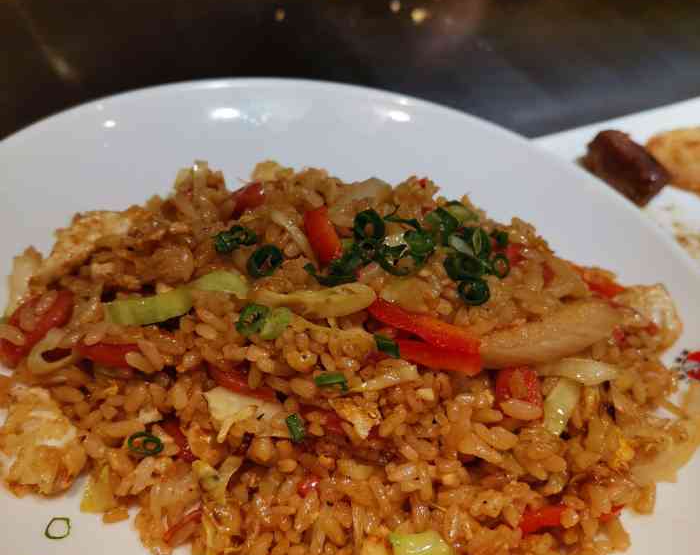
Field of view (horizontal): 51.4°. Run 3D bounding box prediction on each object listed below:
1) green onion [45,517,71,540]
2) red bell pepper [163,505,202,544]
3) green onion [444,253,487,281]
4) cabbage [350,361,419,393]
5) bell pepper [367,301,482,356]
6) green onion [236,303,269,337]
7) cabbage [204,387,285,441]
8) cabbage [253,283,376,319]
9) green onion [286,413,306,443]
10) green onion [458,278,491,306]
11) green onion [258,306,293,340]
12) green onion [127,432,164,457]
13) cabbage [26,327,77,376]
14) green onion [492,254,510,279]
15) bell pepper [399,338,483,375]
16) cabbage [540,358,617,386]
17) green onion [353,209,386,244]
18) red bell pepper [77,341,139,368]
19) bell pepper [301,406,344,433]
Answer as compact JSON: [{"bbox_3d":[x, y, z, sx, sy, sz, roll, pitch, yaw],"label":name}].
[{"bbox_3d":[-0.071,0.061,0.177,0.006,0.002,0.006,-8,45,-21],"label":"green onion"},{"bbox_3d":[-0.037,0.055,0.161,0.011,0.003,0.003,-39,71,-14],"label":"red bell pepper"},{"bbox_3d":[0.036,-0.003,0.224,0.012,0.005,0.010,0,42,-12],"label":"green onion"},{"bbox_3d":[0.009,0.027,0.195,0.018,0.005,0.006,-13,47,-25],"label":"cabbage"},{"bbox_3d":[0.018,0.012,0.175,0.027,0.007,0.007,20,43,12],"label":"bell pepper"},{"bbox_3d":[-0.026,0.012,0.198,0.008,0.005,0.008,3,53,-5],"label":"green onion"},{"bbox_3d":[-0.025,0.033,0.174,0.018,0.006,0.011,15,41,5],"label":"cabbage"},{"bbox_3d":[-0.009,0.006,0.175,0.029,0.005,0.008,4,42,-5],"label":"cabbage"},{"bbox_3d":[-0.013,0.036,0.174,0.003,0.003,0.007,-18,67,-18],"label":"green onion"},{"bbox_3d":[0.036,0.004,0.208,0.009,0.005,0.008,6,41,-5],"label":"green onion"},{"bbox_3d":[-0.019,0.012,0.186,0.008,0.006,0.007,-13,61,-18],"label":"green onion"},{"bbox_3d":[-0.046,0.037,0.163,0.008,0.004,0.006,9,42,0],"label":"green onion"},{"bbox_3d":[-0.081,0.020,0.197,0.008,0.006,0.013,37,47,27],"label":"cabbage"},{"bbox_3d":[0.045,-0.003,0.217,0.005,0.006,0.005,6,41,-5],"label":"green onion"},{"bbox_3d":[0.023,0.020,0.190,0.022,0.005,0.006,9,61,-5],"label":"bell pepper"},{"bbox_3d":[0.067,0.028,0.214,0.022,0.005,0.007,0,42,-12],"label":"cabbage"},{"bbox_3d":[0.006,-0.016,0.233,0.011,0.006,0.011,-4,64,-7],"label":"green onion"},{"bbox_3d":[-0.061,0.019,0.182,0.017,0.005,0.005,13,41,2],"label":"red bell pepper"},{"bbox_3d":[-0.007,0.036,0.186,0.011,0.005,0.006,17,42,7],"label":"bell pepper"}]

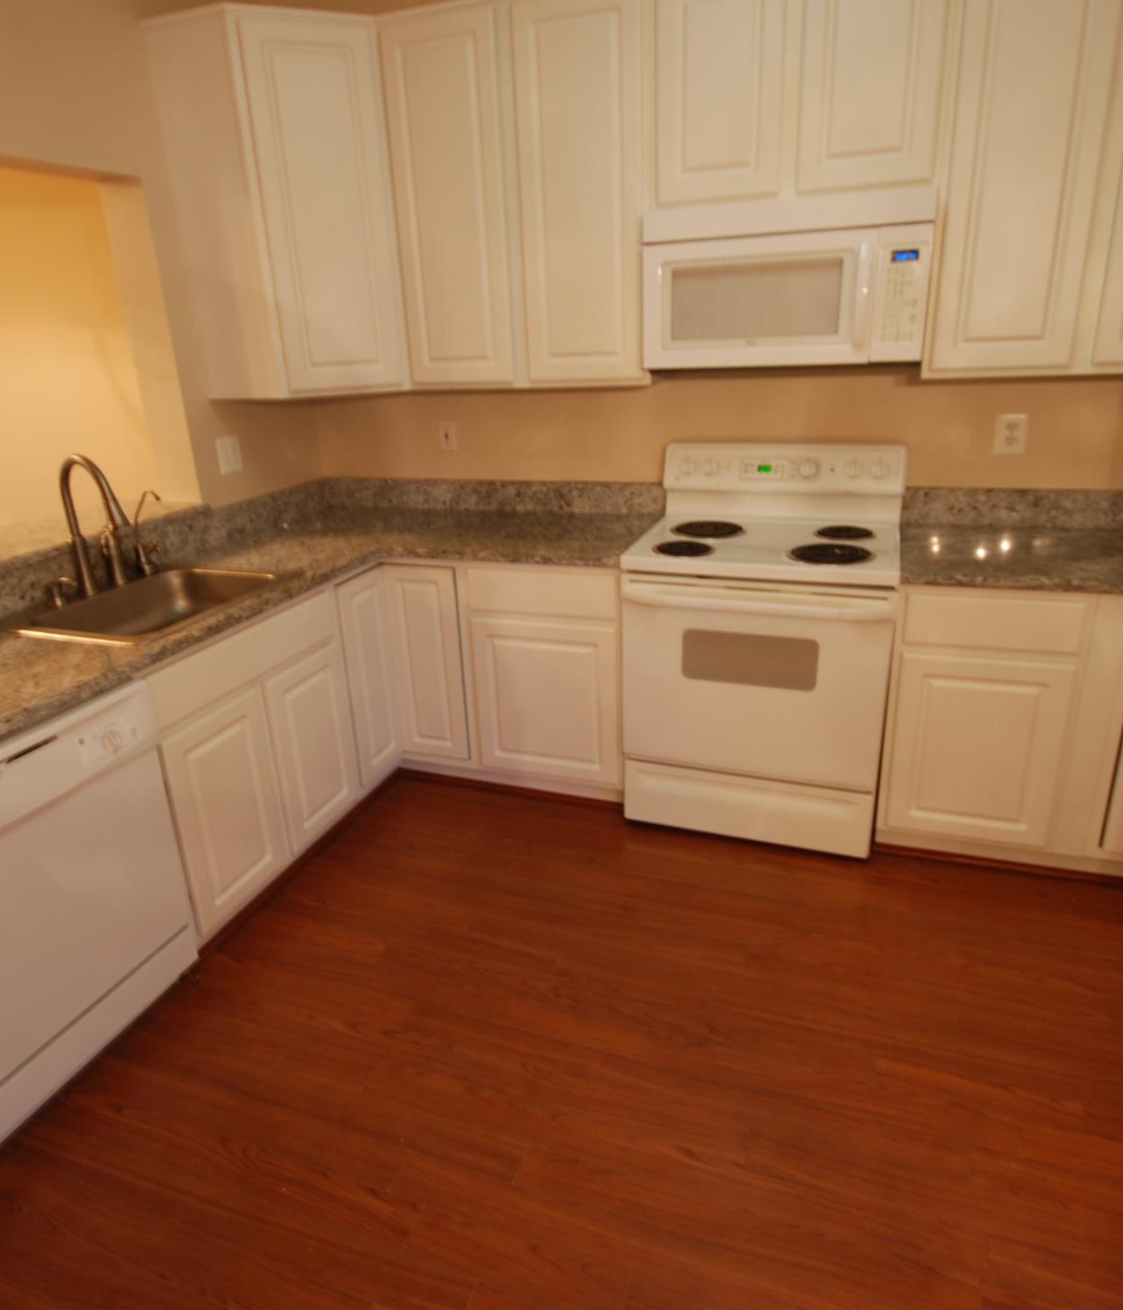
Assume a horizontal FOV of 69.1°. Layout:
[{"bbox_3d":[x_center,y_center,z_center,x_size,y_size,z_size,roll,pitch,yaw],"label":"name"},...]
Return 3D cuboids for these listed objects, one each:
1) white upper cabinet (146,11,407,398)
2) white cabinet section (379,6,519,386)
[{"bbox_3d":[-0.884,-1.481,2.843,0.840,1.073,0.640,-11,22,-23],"label":"white upper cabinet"},{"bbox_3d":[-0.300,-1.426,2.662,0.410,1.053,0.330,5,21,20],"label":"white cabinet section"}]

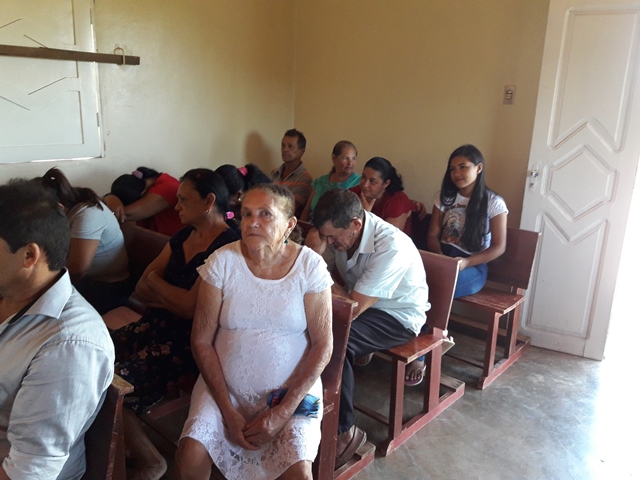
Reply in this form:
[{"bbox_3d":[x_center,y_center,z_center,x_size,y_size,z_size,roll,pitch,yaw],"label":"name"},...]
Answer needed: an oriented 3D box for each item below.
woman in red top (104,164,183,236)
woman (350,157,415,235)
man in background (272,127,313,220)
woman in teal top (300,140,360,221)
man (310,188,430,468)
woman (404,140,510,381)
[{"bbox_3d":[-0.783,0.125,2.957,0.520,1.050,0.820,14,19,40],"label":"woman in red top"},{"bbox_3d":[0.267,0.042,3.302,0.500,1.110,0.730,14,19,40],"label":"woman"},{"bbox_3d":[-0.402,-0.192,3.845,0.500,1.245,0.750,14,19,40],"label":"man in background"},{"bbox_3d":[-0.075,-0.085,3.585,0.480,1.190,0.730,9,16,26],"label":"woman in teal top"},{"bbox_3d":[0.127,0.316,2.260,0.500,1.090,0.750,14,19,40],"label":"man"},{"bbox_3d":[0.688,0.098,2.918,0.480,1.220,0.750,13,18,37],"label":"woman"}]

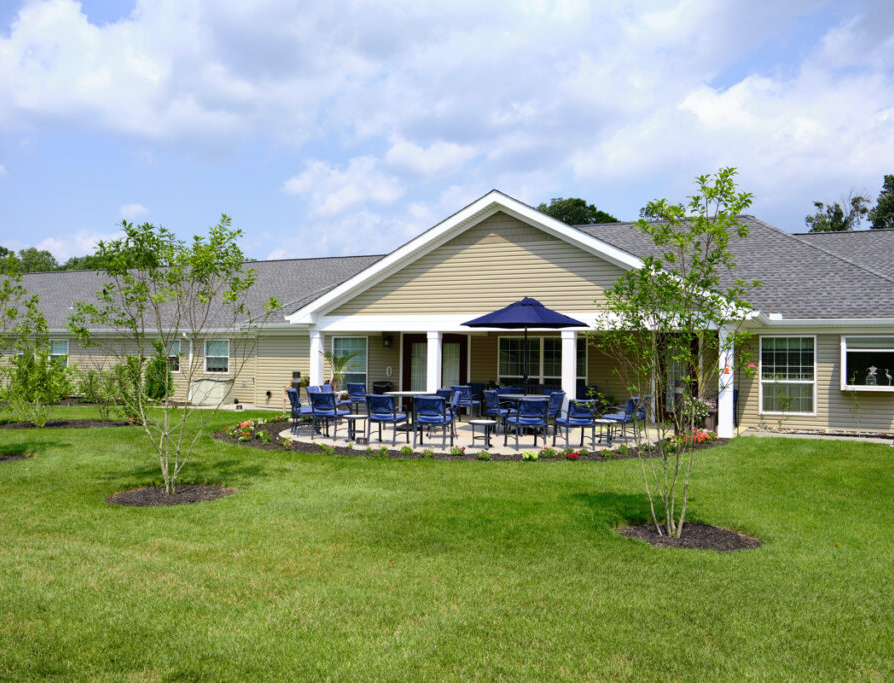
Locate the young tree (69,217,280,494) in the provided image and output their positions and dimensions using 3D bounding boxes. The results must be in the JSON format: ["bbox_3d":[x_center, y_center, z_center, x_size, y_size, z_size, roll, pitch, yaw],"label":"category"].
[{"bbox_3d":[-2.945,0.151,8.300,2.269,3.004,2.156,1,-2,0],"label":"young tree"}]

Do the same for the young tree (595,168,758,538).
[{"bbox_3d":[1.987,0.104,6.650,1.403,3.203,1.403,1,-2,0],"label":"young tree"}]

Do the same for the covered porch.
[{"bbox_3d":[1.683,0.749,18.497,9.950,2.420,3.170,0,-2,23],"label":"covered porch"}]

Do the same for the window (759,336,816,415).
[{"bbox_3d":[7.803,0.783,17.582,1.210,1.820,0.100,0,-2,23],"label":"window"}]

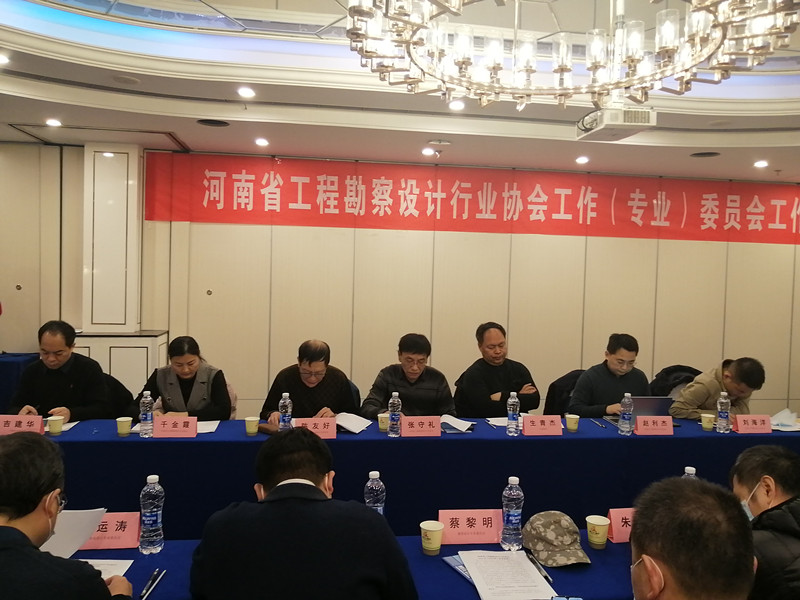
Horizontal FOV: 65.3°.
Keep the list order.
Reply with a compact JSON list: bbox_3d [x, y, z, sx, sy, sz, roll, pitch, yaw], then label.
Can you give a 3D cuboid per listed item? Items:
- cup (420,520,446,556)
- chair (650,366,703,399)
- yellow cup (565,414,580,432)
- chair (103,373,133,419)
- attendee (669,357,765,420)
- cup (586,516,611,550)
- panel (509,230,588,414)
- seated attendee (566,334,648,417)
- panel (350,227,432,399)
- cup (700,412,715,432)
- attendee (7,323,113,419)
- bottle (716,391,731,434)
[{"bbox_3d":[0.095,0.718,1.867,0.074,0.083,0.074,2,2,0],"label":"cup"},{"bbox_3d":[2.081,0.991,4.405,0.500,0.980,0.580,1,2,-8],"label":"chair"},{"bbox_3d":[0.965,0.689,3.480,0.074,0.083,0.074,2,2,0],"label":"yellow cup"},{"bbox_3d":[-1.950,0.926,3.839,0.500,0.930,0.580,1,2,-8],"label":"chair"},{"bbox_3d":[2.039,0.944,4.169,0.620,1.143,0.760,0,2,-30],"label":"attendee"},{"bbox_3d":[0.632,0.738,1.977,0.073,0.086,0.073,2,2,0],"label":"cup"},{"bbox_3d":[1.694,-0.043,7.234,0.893,2.845,0.080,1,2,-8],"label":"panel"},{"bbox_3d":[1.359,0.859,4.084,0.550,1.281,0.720,1,2,-18],"label":"seated attendee"},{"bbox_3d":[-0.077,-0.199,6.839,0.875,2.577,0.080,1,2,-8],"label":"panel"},{"bbox_3d":[1.814,0.732,3.686,0.076,0.086,0.076,2,2,0],"label":"cup"},{"bbox_3d":[-1.950,0.760,3.550,0.580,1.280,0.760,1,2,-8],"label":"attendee"},{"bbox_3d":[1.895,0.660,3.640,0.067,0.222,0.067,1,2,-8],"label":"bottle"}]

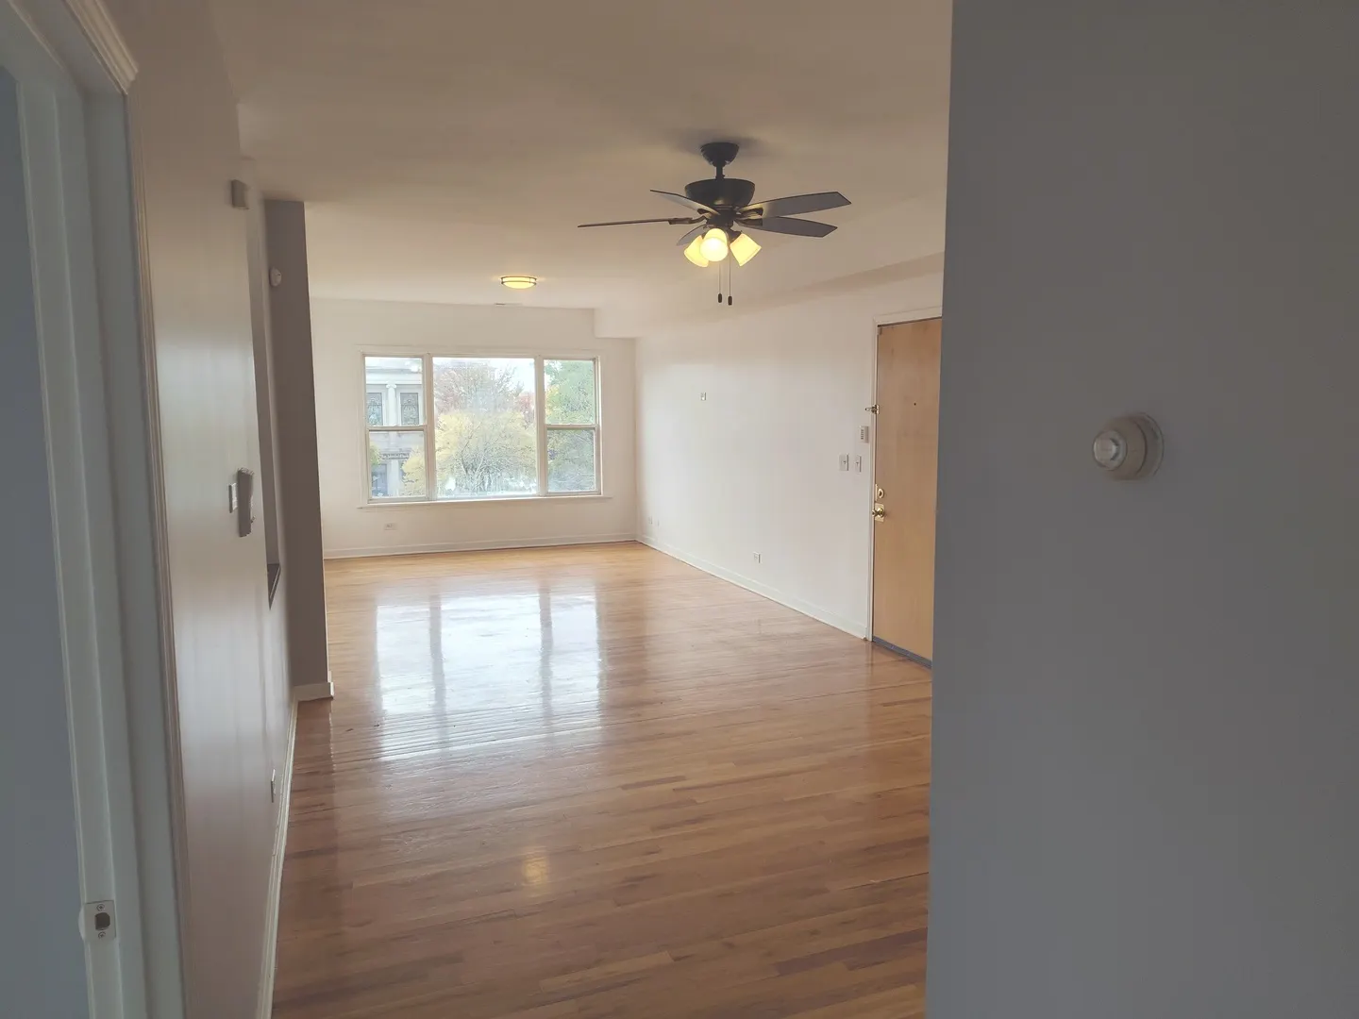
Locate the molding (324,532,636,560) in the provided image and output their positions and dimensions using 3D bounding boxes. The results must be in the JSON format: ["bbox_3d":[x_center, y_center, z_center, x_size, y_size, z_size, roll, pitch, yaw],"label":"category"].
[{"bbox_3d":[-2.251,0.417,10.549,3.661,0.100,0.020,-3,7,-21],"label":"molding"}]

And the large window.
[{"bbox_3d":[-2.214,-0.938,10.455,2.705,1.652,0.120,-3,7,-21],"label":"large window"}]

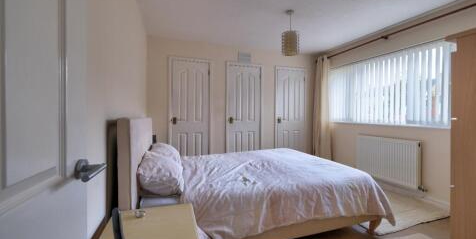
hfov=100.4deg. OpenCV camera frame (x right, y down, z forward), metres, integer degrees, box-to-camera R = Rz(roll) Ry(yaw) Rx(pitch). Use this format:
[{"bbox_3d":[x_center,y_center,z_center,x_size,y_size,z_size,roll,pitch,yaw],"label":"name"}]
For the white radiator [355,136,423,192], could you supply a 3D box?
[{"bbox_3d":[2.129,0.568,2.866,0.100,0.594,0.843,0,0,-18],"label":"white radiator"}]

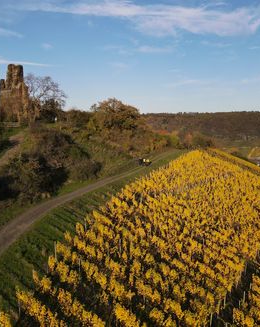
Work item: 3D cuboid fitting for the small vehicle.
[{"bbox_3d":[3.640,-0.230,71.000,1.700,1.600,3.300,3,9,20],"label":"small vehicle"}]

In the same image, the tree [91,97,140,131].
[{"bbox_3d":[-4.220,-13.970,88.000,14.000,10.000,12.500,0,9,0],"label":"tree"}]

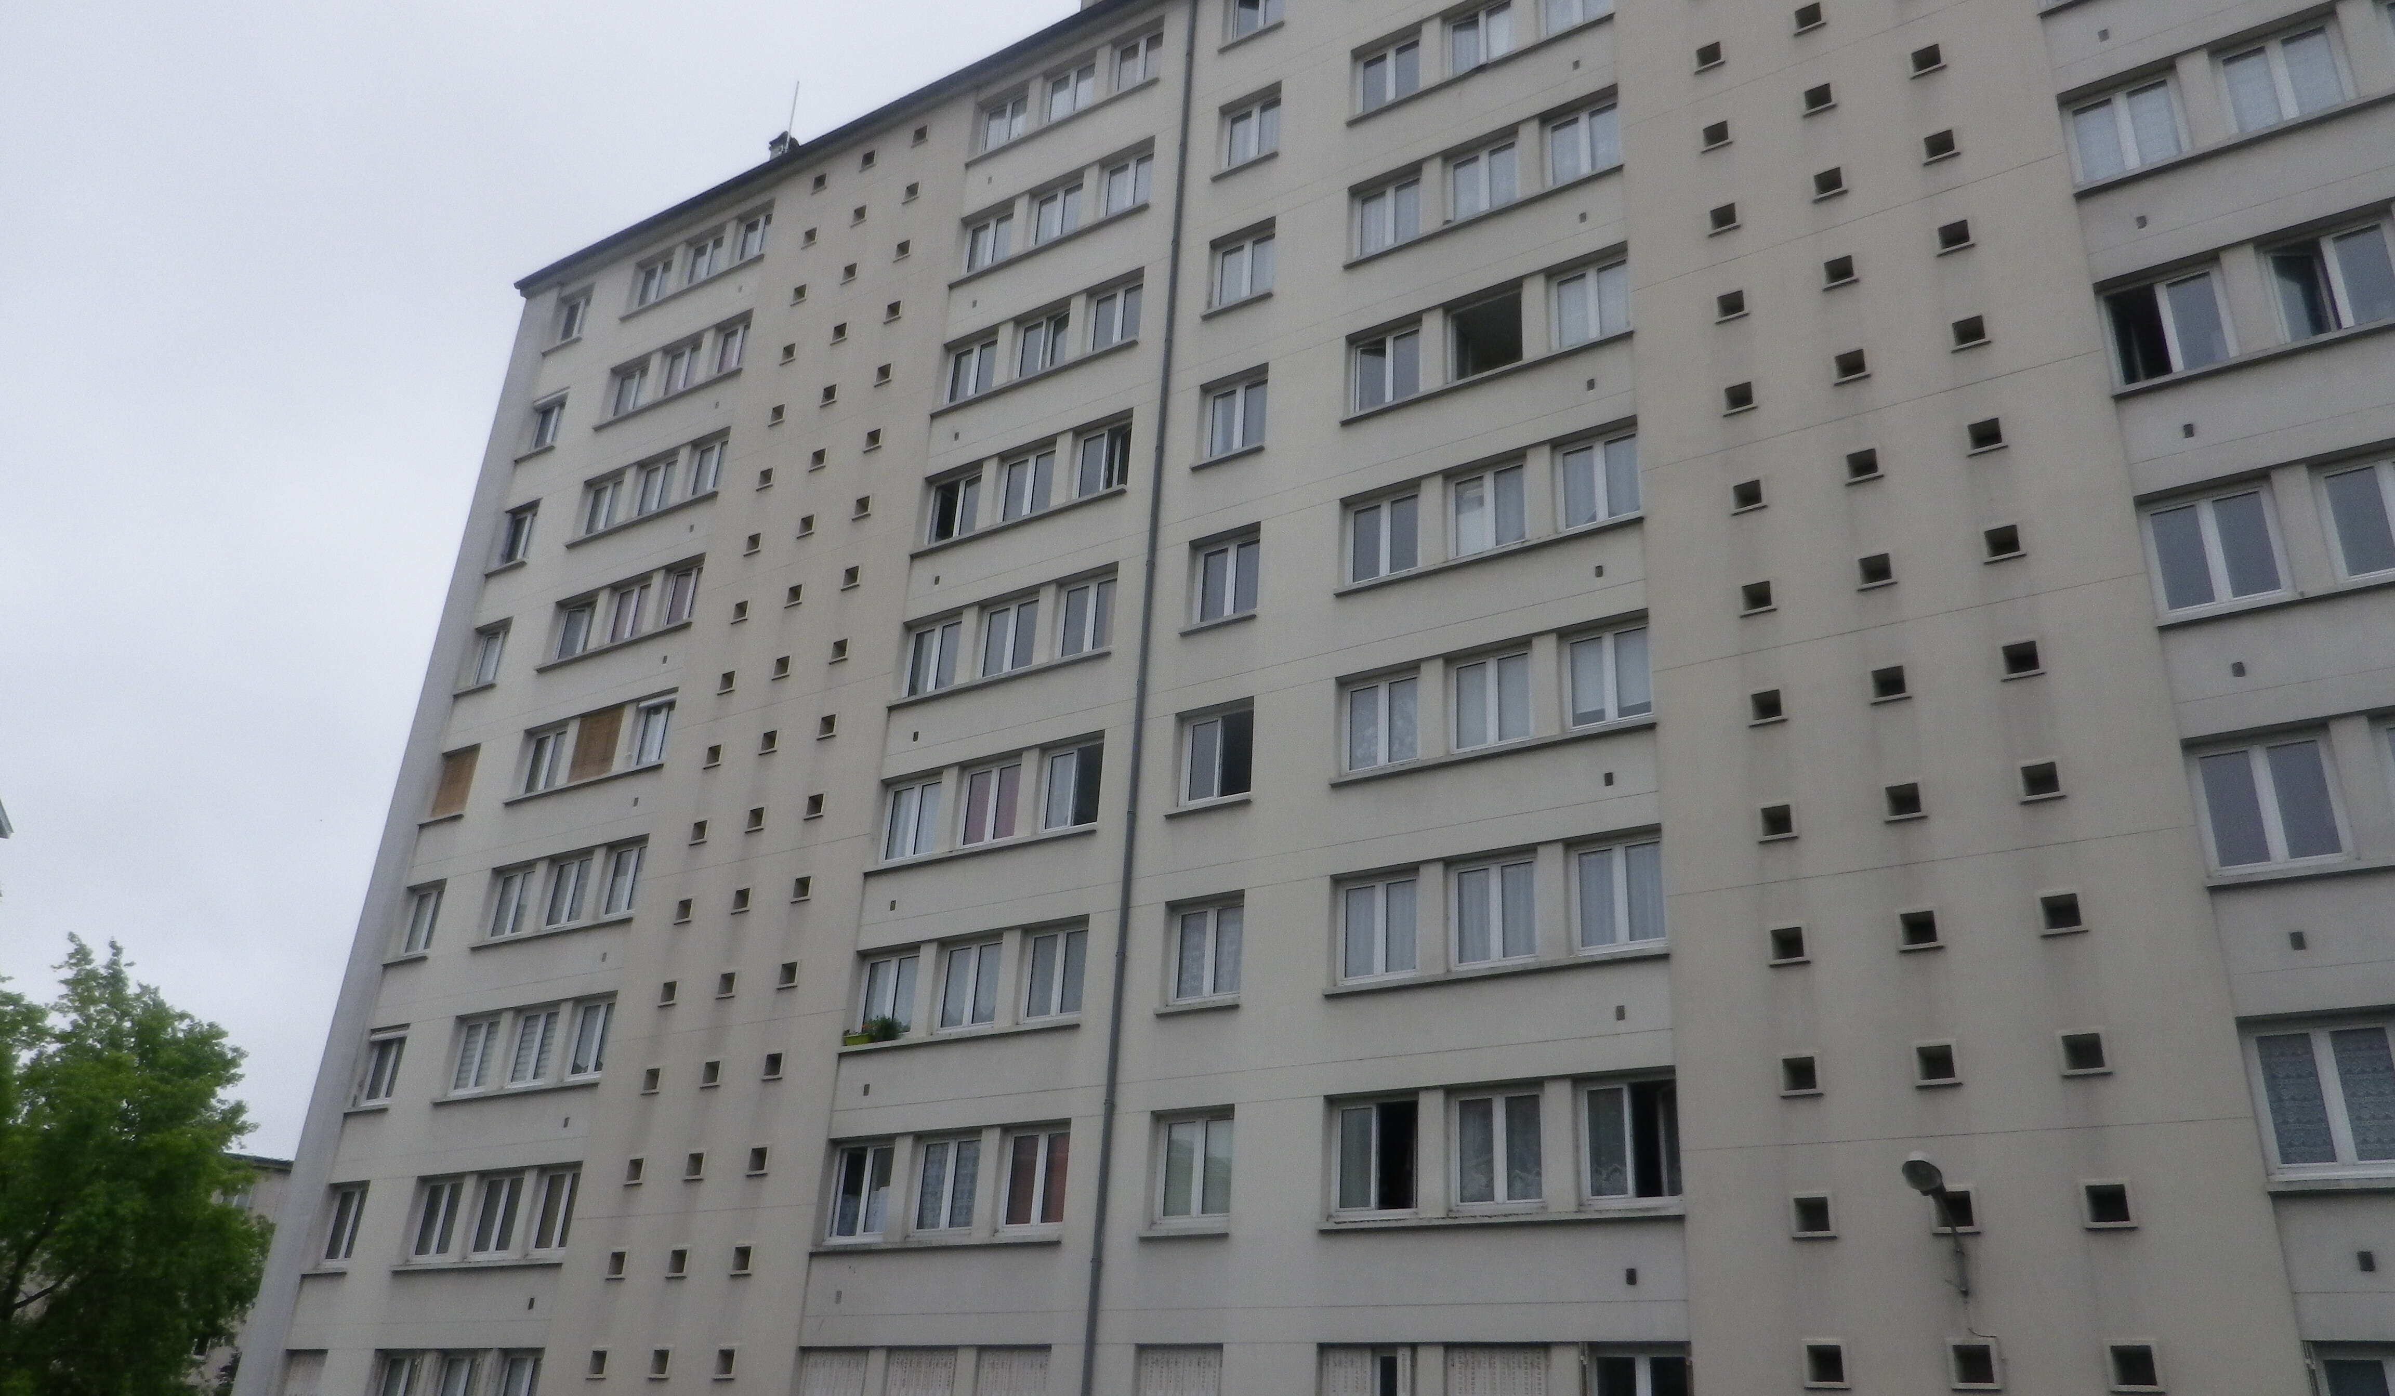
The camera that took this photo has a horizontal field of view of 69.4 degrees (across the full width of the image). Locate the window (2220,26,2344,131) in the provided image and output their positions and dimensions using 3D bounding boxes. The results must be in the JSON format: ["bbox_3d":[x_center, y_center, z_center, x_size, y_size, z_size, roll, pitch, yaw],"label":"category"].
[{"bbox_3d":[11.764,-6.672,18.688,1.108,1.289,0.140,-13,-30,31],"label":"window"}]

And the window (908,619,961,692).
[{"bbox_3d":[-4.138,-0.620,27.240,1.080,1.251,0.130,-12,-29,31],"label":"window"}]

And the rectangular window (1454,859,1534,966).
[{"bbox_3d":[3.475,2.490,19.949,1.130,1.320,0.120,-13,-30,31],"label":"rectangular window"}]

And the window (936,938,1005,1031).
[{"bbox_3d":[-3.194,4.026,24.472,1.130,1.240,0.120,-13,-29,31],"label":"window"}]

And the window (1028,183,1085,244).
[{"bbox_3d":[-2.320,-8.217,29.752,1.130,1.320,0.120,-13,-30,31],"label":"window"}]

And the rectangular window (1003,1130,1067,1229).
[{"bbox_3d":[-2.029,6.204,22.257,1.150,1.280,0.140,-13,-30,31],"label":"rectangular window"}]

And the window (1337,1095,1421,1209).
[{"bbox_3d":[2.049,5.229,19.604,1.108,1.289,0.140,-13,-30,31],"label":"window"}]

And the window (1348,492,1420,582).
[{"bbox_3d":[2.506,-2.147,23.267,1.100,1.251,0.130,-12,-29,31],"label":"window"}]

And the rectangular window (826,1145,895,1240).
[{"bbox_3d":[-4.504,6.718,23.638,1.224,1.251,0.120,-13,-30,31],"label":"rectangular window"}]

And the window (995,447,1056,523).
[{"bbox_3d":[-2.724,-3.377,27.621,1.110,1.251,0.130,-12,-29,31],"label":"window"}]

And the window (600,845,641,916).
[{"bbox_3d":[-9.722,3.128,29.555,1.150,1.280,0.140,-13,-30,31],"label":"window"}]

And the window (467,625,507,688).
[{"bbox_3d":[-13.945,-0.787,34.441,1.194,1.251,0.120,-13,-30,31],"label":"window"}]

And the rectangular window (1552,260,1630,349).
[{"bbox_3d":[5.161,-5.119,22.603,1.130,1.320,0.120,-13,-30,31],"label":"rectangular window"}]

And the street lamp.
[{"bbox_3d":[6.586,4.672,15.304,0.400,1.080,1.420,-13,-30,31],"label":"street lamp"}]

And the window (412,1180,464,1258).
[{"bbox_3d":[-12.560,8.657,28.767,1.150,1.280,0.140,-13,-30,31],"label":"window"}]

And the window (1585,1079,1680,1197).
[{"bbox_3d":[4.611,4.709,18.381,1.130,1.240,0.120,-13,-29,31],"label":"window"}]

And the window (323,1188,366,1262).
[{"bbox_3d":[-14.640,9.082,29.876,1.108,1.289,0.140,-13,-30,31],"label":"window"}]

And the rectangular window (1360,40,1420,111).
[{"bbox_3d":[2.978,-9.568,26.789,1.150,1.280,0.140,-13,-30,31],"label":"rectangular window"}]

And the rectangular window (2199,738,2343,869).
[{"bbox_3d":[9.896,1.016,15.935,1.130,1.320,0.120,-13,-30,31],"label":"rectangular window"}]

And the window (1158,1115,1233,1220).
[{"bbox_3d":[0.039,5.674,20.858,1.200,1.251,0.120,-13,-30,31],"label":"window"}]

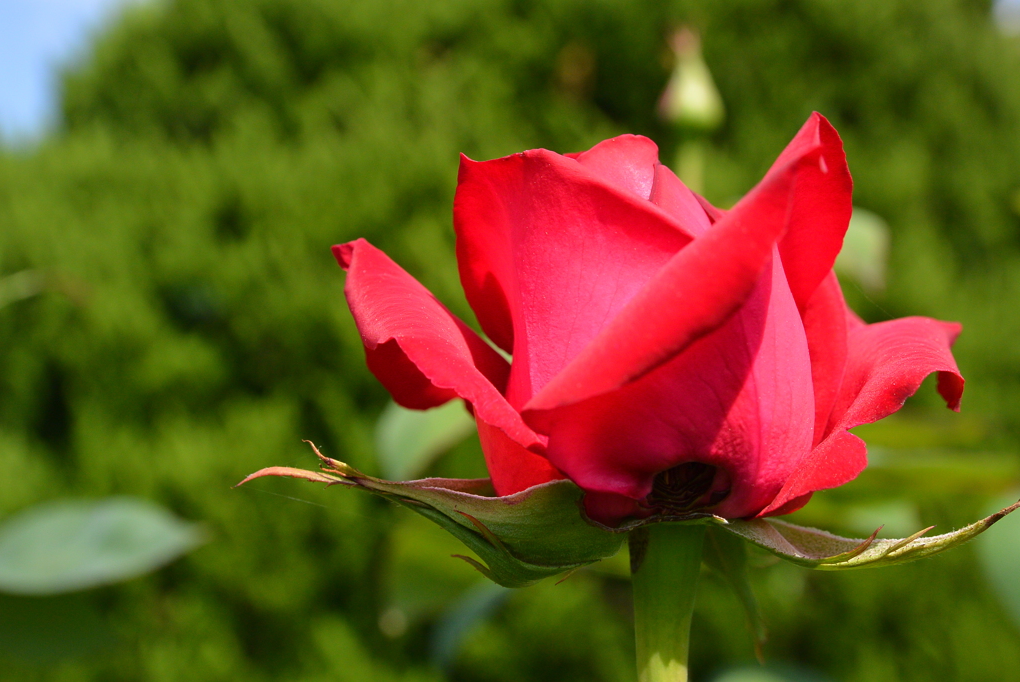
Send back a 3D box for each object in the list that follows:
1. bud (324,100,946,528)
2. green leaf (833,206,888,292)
[{"bbox_3d":[0.020,-0.003,0.195,0.087,0.059,0.075,0,-3,0],"label":"bud"},{"bbox_3d":[0.093,-0.026,0.380,0.028,0.026,0.010,0,-3,0],"label":"green leaf"}]

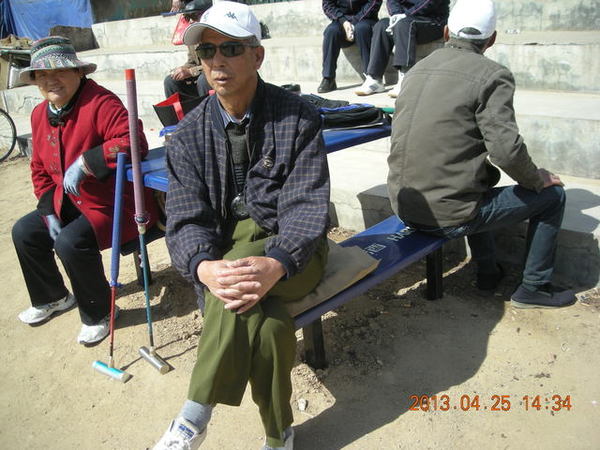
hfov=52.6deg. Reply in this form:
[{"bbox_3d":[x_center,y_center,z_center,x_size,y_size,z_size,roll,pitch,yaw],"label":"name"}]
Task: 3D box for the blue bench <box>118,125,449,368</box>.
[{"bbox_3d":[-0.080,-0.034,2.576,1.371,0.669,1.284,13,25,43],"label":"blue bench"}]

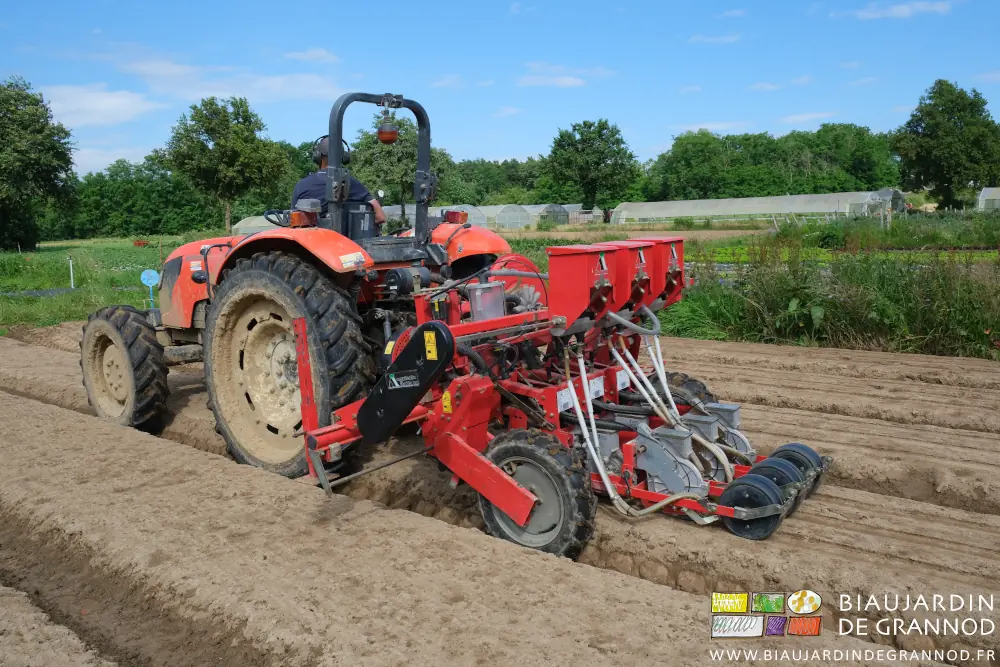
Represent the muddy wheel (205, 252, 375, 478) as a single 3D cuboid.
[{"bbox_3d":[-1.359,0.249,4.660,1.490,1.490,0.290,5,10,37],"label":"muddy wheel"}]

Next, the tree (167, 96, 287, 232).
[{"bbox_3d":[-21.148,-13.029,58.000,9.279,10.593,9.093,-1,8,0],"label":"tree"}]

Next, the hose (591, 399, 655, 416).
[{"bbox_3d":[0.667,0.400,4.014,0.440,0.085,0.060,8,13,38],"label":"hose"}]

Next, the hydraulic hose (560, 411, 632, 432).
[{"bbox_3d":[0.495,0.453,3.760,0.480,0.075,0.060,8,13,38],"label":"hydraulic hose"}]

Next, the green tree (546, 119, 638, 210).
[{"bbox_3d":[12.948,-22.957,105.000,12.878,14.278,12.621,-1,8,0],"label":"green tree"}]

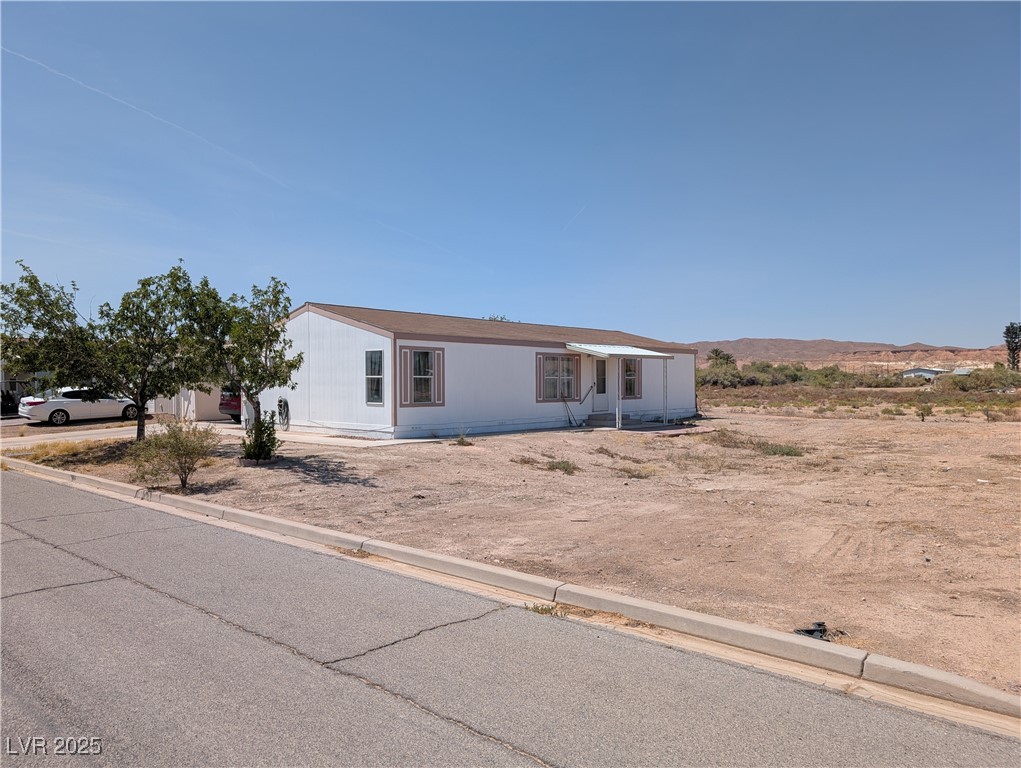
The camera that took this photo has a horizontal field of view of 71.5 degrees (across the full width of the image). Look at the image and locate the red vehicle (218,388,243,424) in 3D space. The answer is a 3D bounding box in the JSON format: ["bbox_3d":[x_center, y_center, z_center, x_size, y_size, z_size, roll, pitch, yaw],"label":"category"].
[{"bbox_3d":[-8.574,0.674,27.297,1.830,1.680,4.550,0,0,42],"label":"red vehicle"}]

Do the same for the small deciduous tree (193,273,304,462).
[{"bbox_3d":[-5.253,-0.318,14.100,2.250,3.600,2.200,0,0,-20],"label":"small deciduous tree"}]

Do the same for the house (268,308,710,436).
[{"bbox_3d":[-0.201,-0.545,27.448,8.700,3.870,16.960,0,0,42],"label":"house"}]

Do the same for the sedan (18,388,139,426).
[{"bbox_3d":[-18.154,0.897,30.498,1.830,1.460,4.850,0,0,42],"label":"sedan"}]

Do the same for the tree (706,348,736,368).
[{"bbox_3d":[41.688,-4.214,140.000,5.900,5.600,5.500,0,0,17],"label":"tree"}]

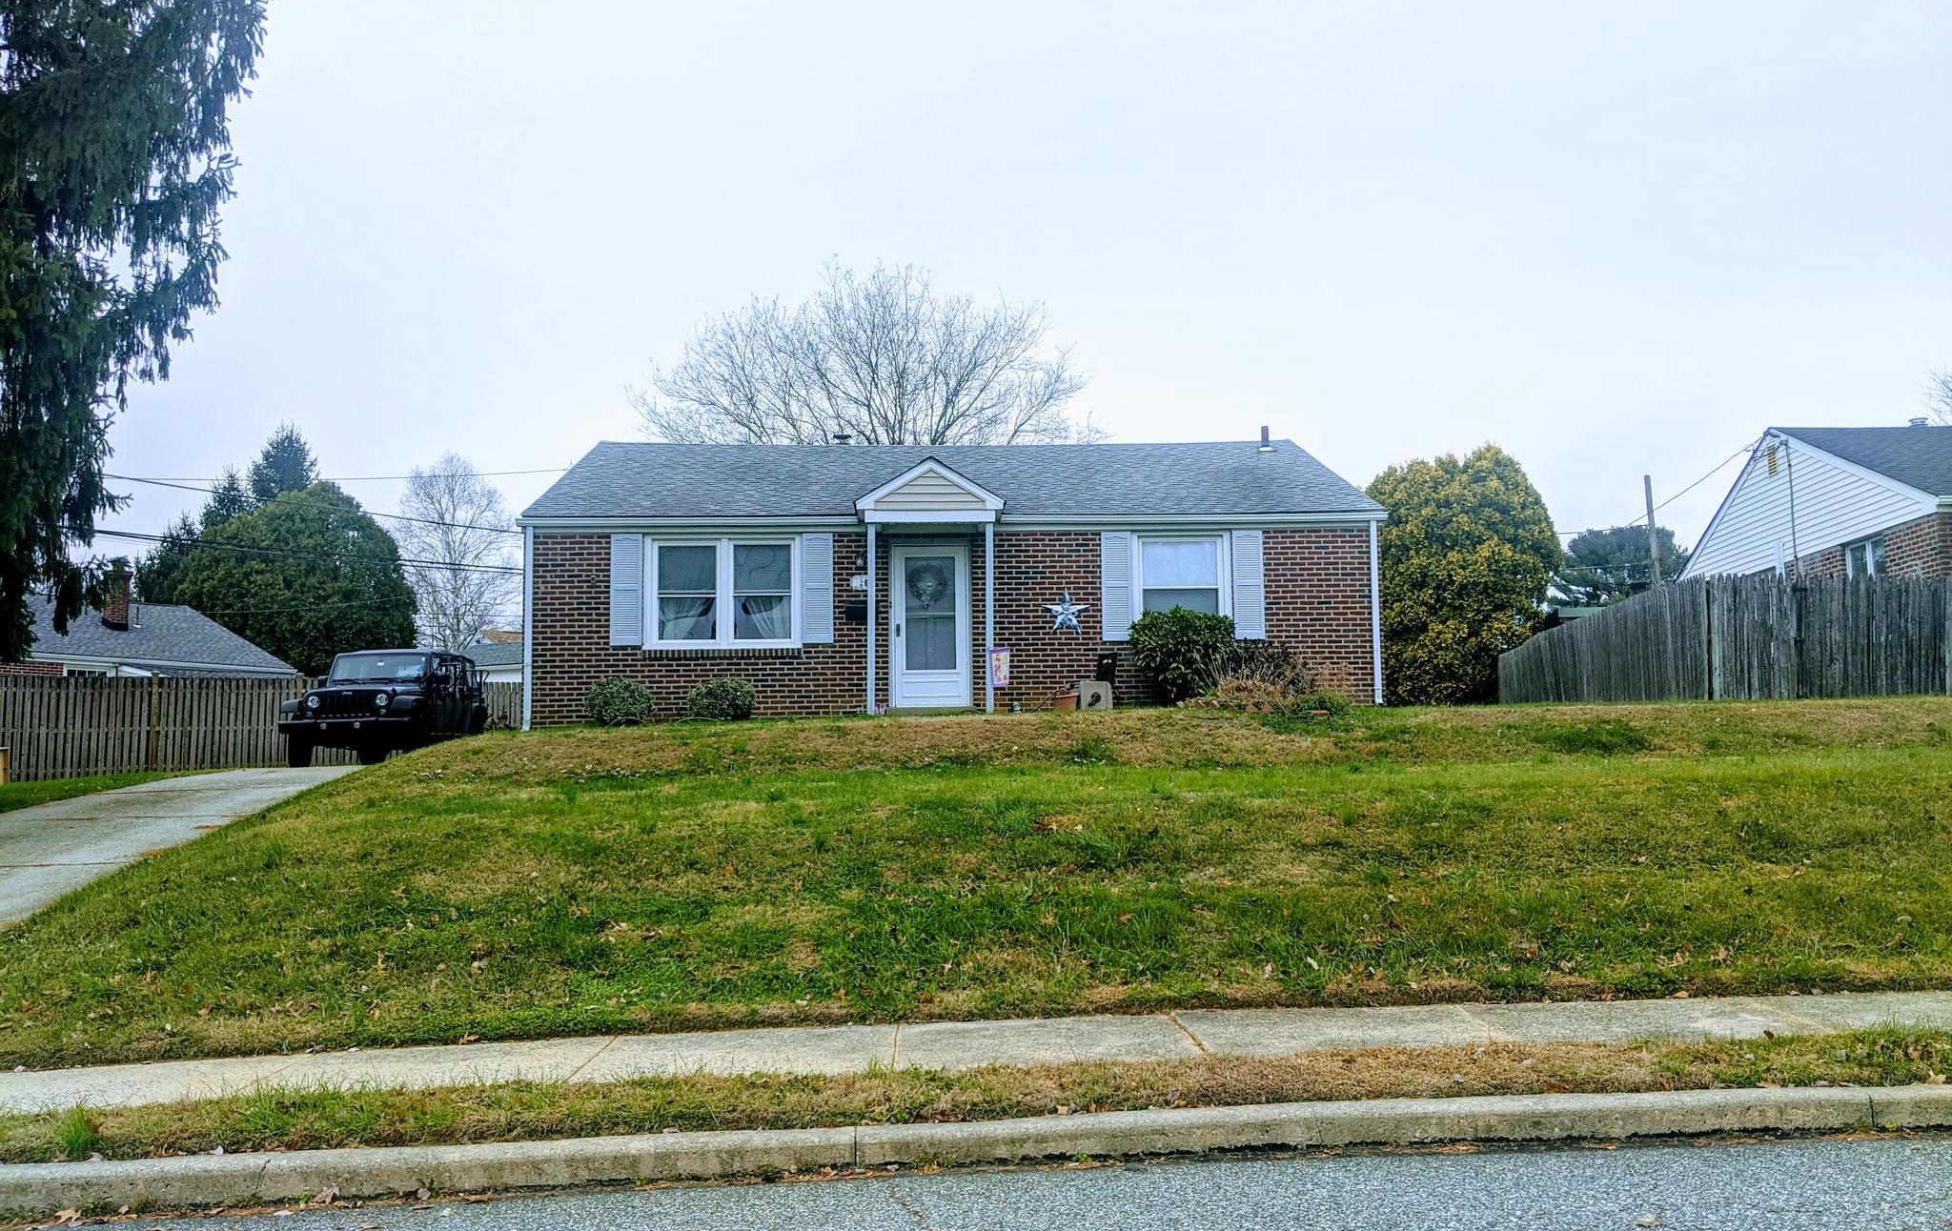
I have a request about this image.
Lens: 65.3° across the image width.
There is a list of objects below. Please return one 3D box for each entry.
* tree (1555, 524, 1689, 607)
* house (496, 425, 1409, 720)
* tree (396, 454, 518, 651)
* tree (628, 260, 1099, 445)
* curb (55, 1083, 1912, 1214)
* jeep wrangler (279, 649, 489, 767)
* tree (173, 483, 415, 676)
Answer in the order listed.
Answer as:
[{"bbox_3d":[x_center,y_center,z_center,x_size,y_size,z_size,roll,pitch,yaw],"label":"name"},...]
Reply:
[{"bbox_3d":[24.651,0.409,57.671,5.300,7.760,5.300,-1,-5,0],"label":"tree"},{"bbox_3d":[-0.459,-0.567,23.075,10.750,4.500,9.800,0,-5,-3],"label":"house"},{"bbox_3d":[-17.565,-0.309,51.558,4.600,10.409,4.600,-1,-5,0],"label":"tree"},{"bbox_3d":[-2.578,-2.927,36.512,11.300,11.496,11.300,-1,-5,0],"label":"tree"},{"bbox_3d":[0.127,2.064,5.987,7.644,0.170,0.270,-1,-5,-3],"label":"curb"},{"bbox_3d":[-9.206,1.460,24.265,1.900,1.840,4.600,0,-5,-4],"label":"jeep wrangler"},{"bbox_3d":[-19.671,0.213,43.657,6.900,8.080,6.900,-1,-5,0],"label":"tree"}]

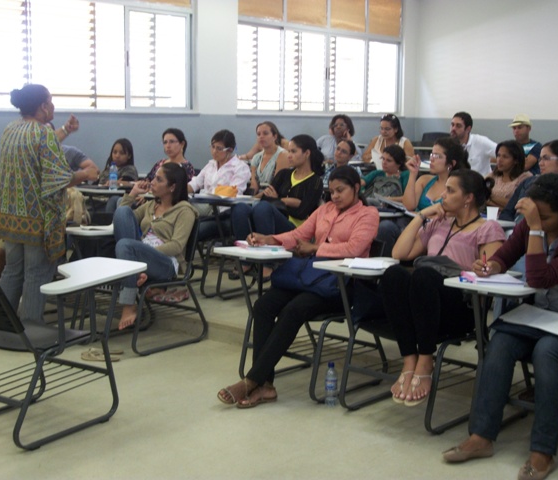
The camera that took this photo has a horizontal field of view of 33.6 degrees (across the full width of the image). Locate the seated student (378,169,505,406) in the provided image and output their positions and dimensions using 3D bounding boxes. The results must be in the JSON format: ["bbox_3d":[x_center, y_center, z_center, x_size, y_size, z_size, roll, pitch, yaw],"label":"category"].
[{"bbox_3d":[0.820,0.225,4.627,0.540,1.145,0.700,6,9,34],"label":"seated student"}]

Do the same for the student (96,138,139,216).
[{"bbox_3d":[-1.389,-0.287,7.800,0.480,1.120,0.740,6,9,32],"label":"student"}]

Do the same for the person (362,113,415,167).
[{"bbox_3d":[1.005,-0.646,9.003,0.550,1.170,0.780,7,10,38],"label":"person"}]

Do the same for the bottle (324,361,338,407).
[{"bbox_3d":[0.265,0.725,4.675,0.064,0.226,0.064,1,8,0],"label":"bottle"}]

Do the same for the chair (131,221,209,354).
[{"bbox_3d":[-0.881,0.242,5.829,0.600,0.820,0.700,7,10,38],"label":"chair"}]

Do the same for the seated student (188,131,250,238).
[{"bbox_3d":[-0.495,-0.227,7.078,0.540,1.220,0.780,7,10,38],"label":"seated student"}]

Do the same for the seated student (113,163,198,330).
[{"bbox_3d":[-0.831,0.052,5.880,0.680,1.080,0.520,-6,10,-40],"label":"seated student"}]

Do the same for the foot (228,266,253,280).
[{"bbox_3d":[-0.273,0.238,6.561,0.220,0.105,0.100,-6,10,-39],"label":"foot"}]

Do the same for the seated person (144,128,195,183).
[{"bbox_3d":[-1.040,-0.294,7.618,0.550,1.220,0.820,8,10,42],"label":"seated person"}]

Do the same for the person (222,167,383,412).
[{"bbox_3d":[0.032,0.198,4.997,0.930,1.180,0.630,-7,11,-43],"label":"person"}]

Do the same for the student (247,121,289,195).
[{"bbox_3d":[-0.164,-0.464,8.258,0.500,1.180,0.780,6,9,35],"label":"student"}]

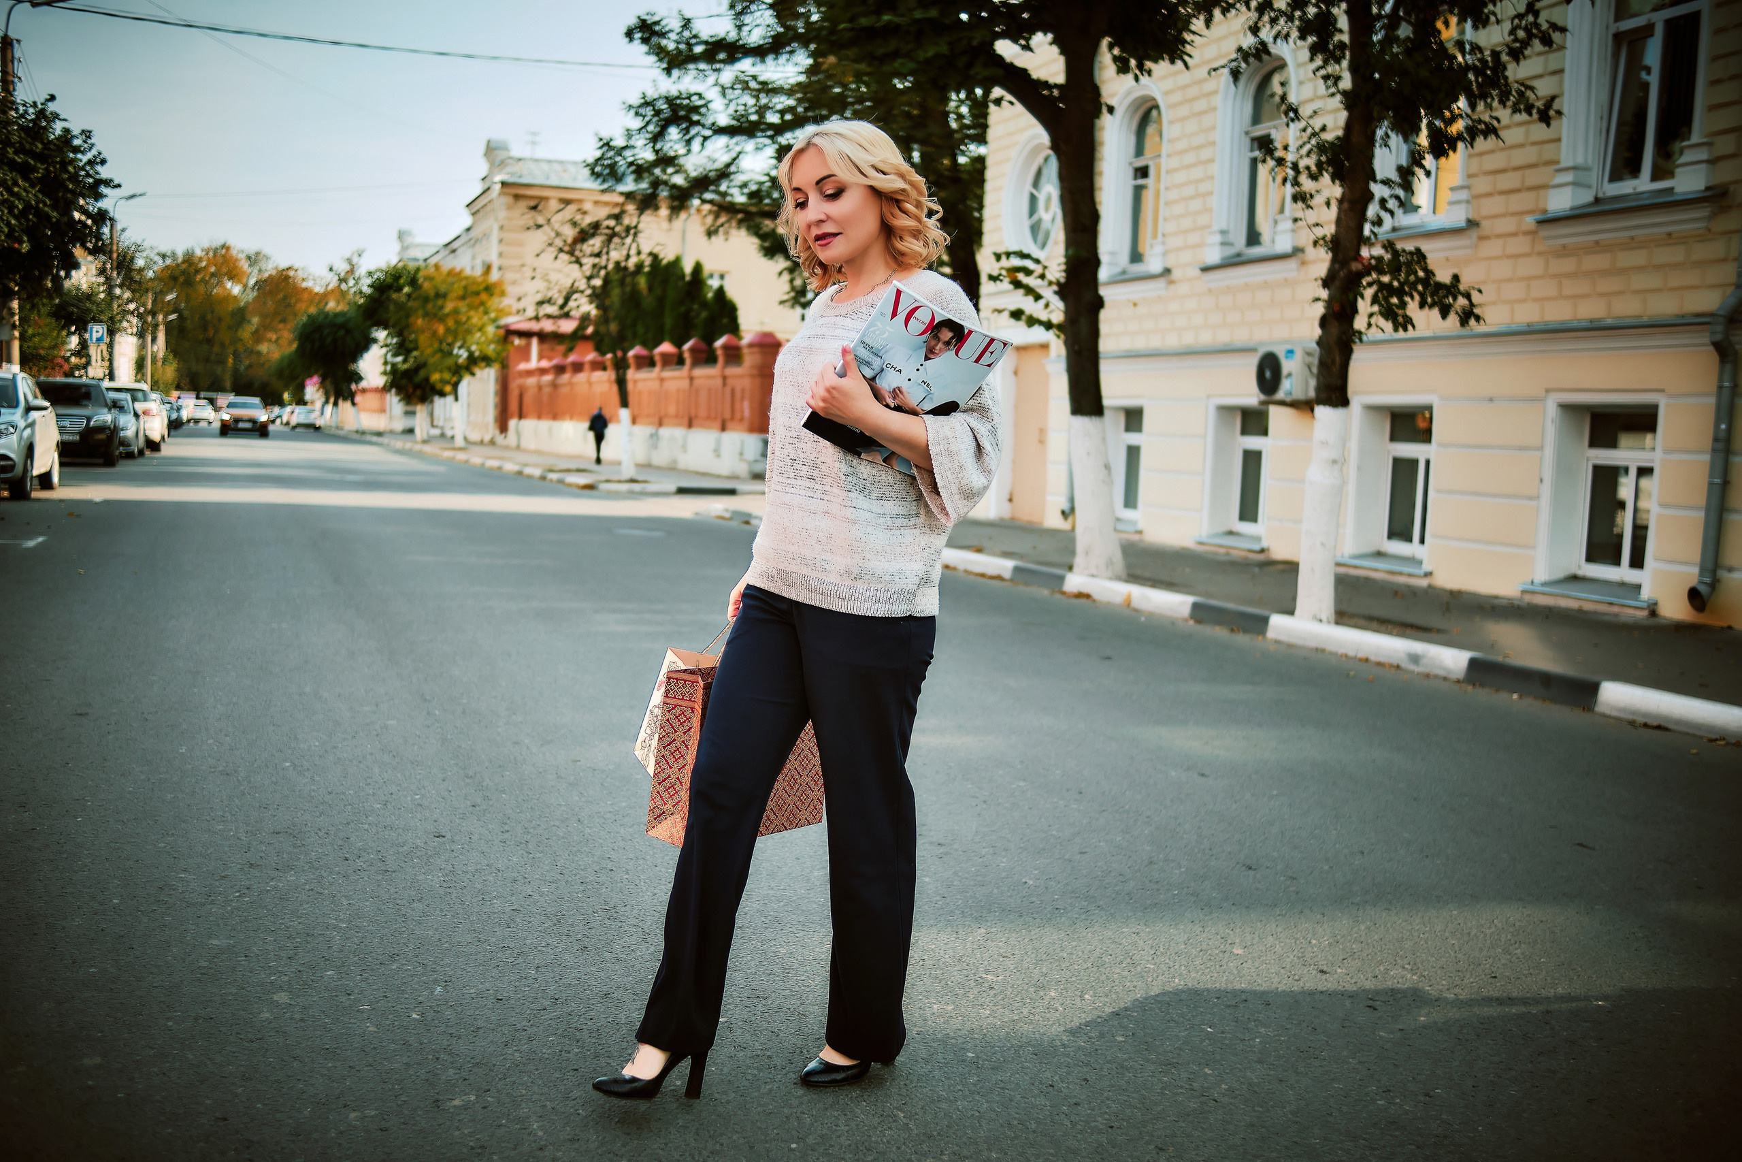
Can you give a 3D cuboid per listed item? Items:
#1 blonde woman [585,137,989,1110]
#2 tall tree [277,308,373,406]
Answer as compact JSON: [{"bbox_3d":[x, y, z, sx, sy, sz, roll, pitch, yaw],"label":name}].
[{"bbox_3d":[-0.146,0.075,2.971,0.500,1.735,0.540,-2,7,-42],"label":"blonde woman"},{"bbox_3d":[-27.071,-10.624,84.000,4.790,5.800,5.000,3,5,0],"label":"tall tree"}]

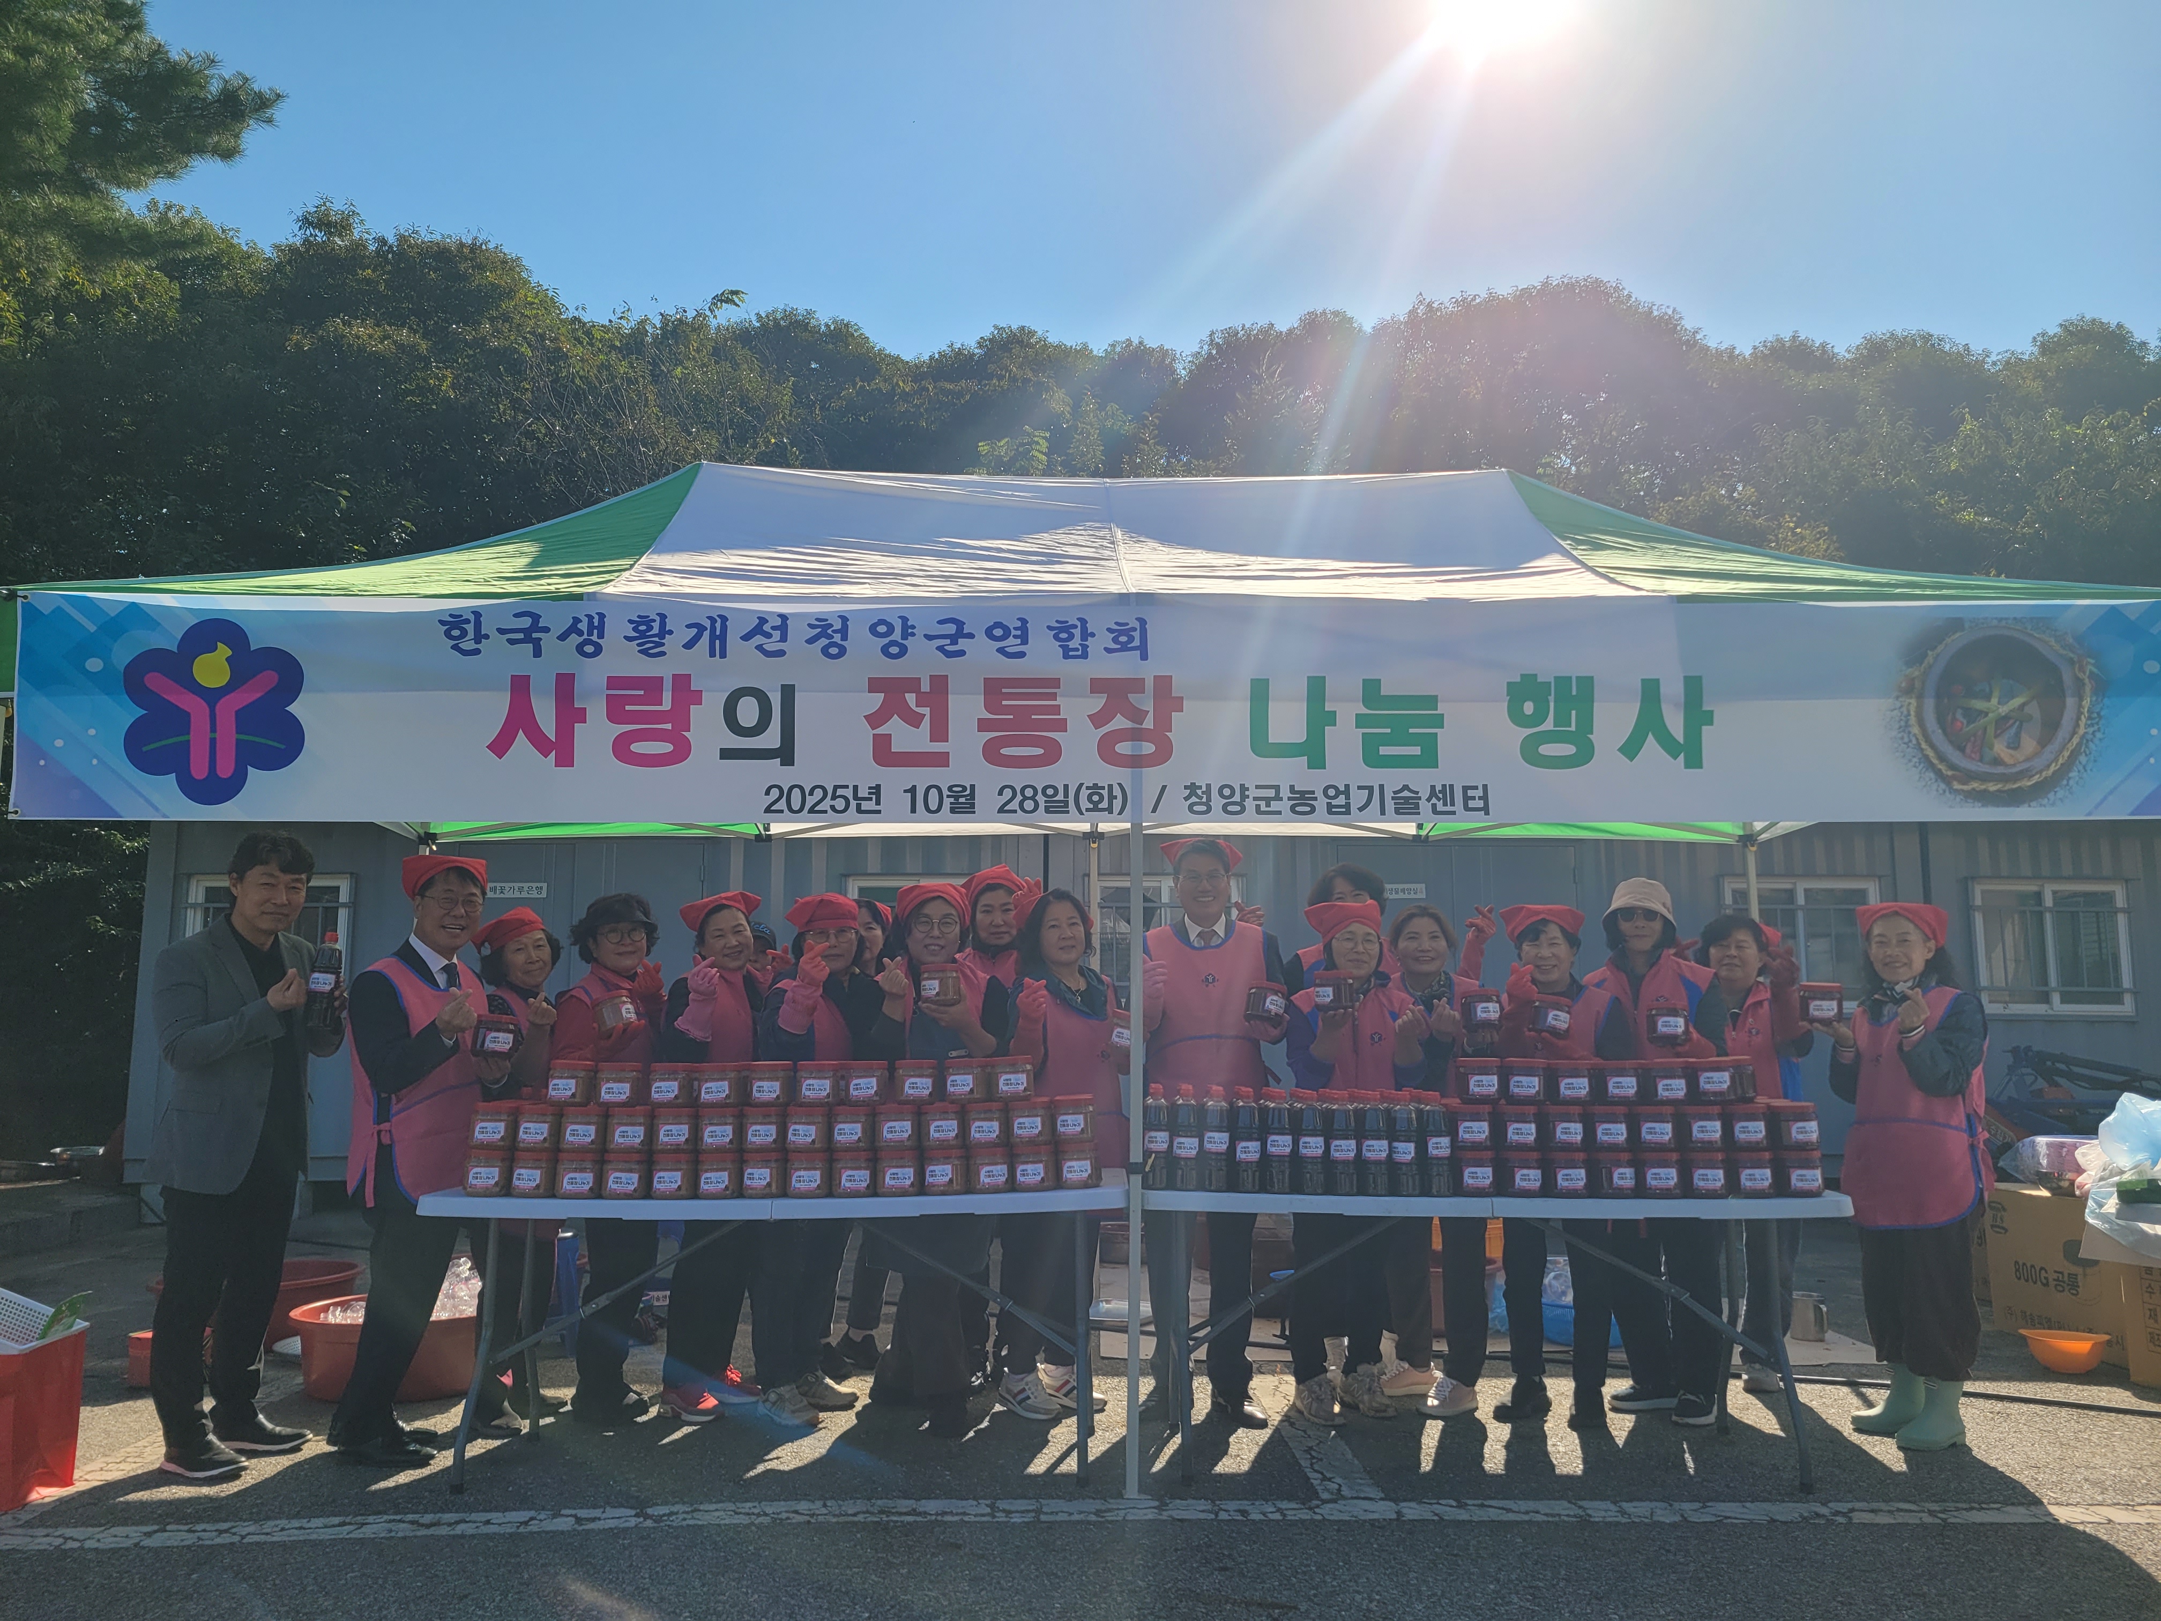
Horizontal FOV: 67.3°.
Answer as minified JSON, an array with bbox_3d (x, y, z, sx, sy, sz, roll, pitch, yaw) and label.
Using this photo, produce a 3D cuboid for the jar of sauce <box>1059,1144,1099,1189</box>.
[{"bbox_3d":[-0.004,0.950,4.316,0.113,0.120,0.113,0,-7,0],"label":"jar of sauce"}]

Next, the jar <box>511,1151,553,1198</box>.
[{"bbox_3d":[-1.436,0.954,4.255,0.113,0.120,0.113,1,-7,-4],"label":"jar"}]

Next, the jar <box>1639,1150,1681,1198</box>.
[{"bbox_3d":[1.518,0.955,4.249,0.104,0.113,0.104,-1,-8,10],"label":"jar"}]

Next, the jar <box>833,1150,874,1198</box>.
[{"bbox_3d":[-0.598,0.956,4.280,0.108,0.116,0.108,1,-8,-4],"label":"jar"}]

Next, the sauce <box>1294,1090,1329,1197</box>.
[{"bbox_3d":[0.615,0.887,4.327,0.080,0.268,0.080,-1,-8,6],"label":"sauce"}]

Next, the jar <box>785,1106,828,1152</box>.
[{"bbox_3d":[-0.722,0.842,4.289,0.108,0.116,0.108,1,-8,-5],"label":"jar"}]

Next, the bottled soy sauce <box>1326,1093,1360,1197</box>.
[{"bbox_3d":[0.686,0.871,4.236,0.083,0.263,0.083,0,-7,0],"label":"bottled soy sauce"}]

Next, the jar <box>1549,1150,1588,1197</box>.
[{"bbox_3d":[1.278,0.948,4.255,0.108,0.116,0.108,-1,-8,8],"label":"jar"}]

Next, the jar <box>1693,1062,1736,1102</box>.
[{"bbox_3d":[1.698,0.729,4.354,0.113,0.115,0.113,-2,-8,19],"label":"jar"}]

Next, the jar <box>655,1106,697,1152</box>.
[{"bbox_3d":[-1.075,0.844,4.304,0.113,0.115,0.113,2,-8,-14],"label":"jar"}]

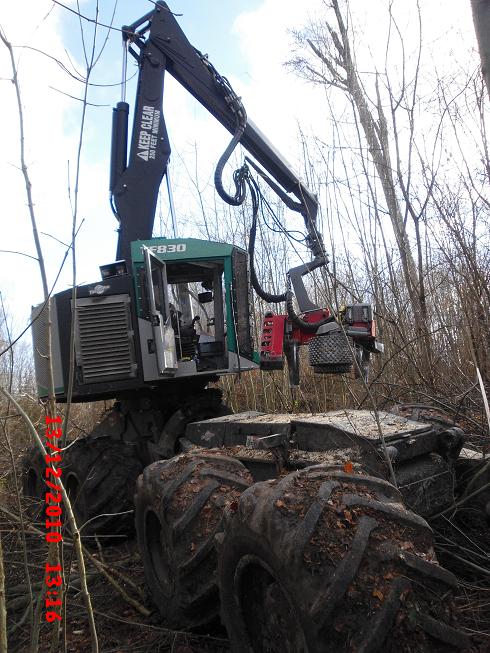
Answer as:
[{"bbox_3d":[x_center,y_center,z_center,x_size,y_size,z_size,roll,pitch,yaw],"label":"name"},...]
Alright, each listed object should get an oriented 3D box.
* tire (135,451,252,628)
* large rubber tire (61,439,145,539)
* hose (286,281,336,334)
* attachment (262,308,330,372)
[{"bbox_3d":[-0.405,1.816,4.583,0.780,1.430,1.430,-6,-9,-28],"label":"tire"},{"bbox_3d":[-1.896,2.185,7.031,0.780,1.430,1.430,-6,-9,-36],"label":"large rubber tire"},{"bbox_3d":[1.019,-0.300,8.350,0.760,0.780,0.300,-9,-11,12],"label":"hose"},{"bbox_3d":[0.812,0.225,8.500,1.120,0.950,0.800,-9,-11,12],"label":"attachment"}]

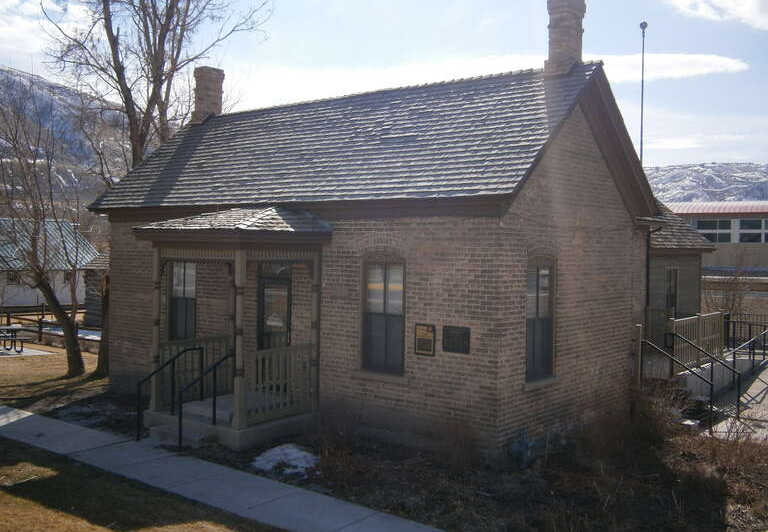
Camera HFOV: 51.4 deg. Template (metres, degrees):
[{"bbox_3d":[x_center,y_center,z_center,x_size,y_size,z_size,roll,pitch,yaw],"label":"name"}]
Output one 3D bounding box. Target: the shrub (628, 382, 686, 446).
[{"bbox_3d":[4.479,2.432,13.080,0.820,0.880,0.800,2,2,39],"label":"shrub"}]

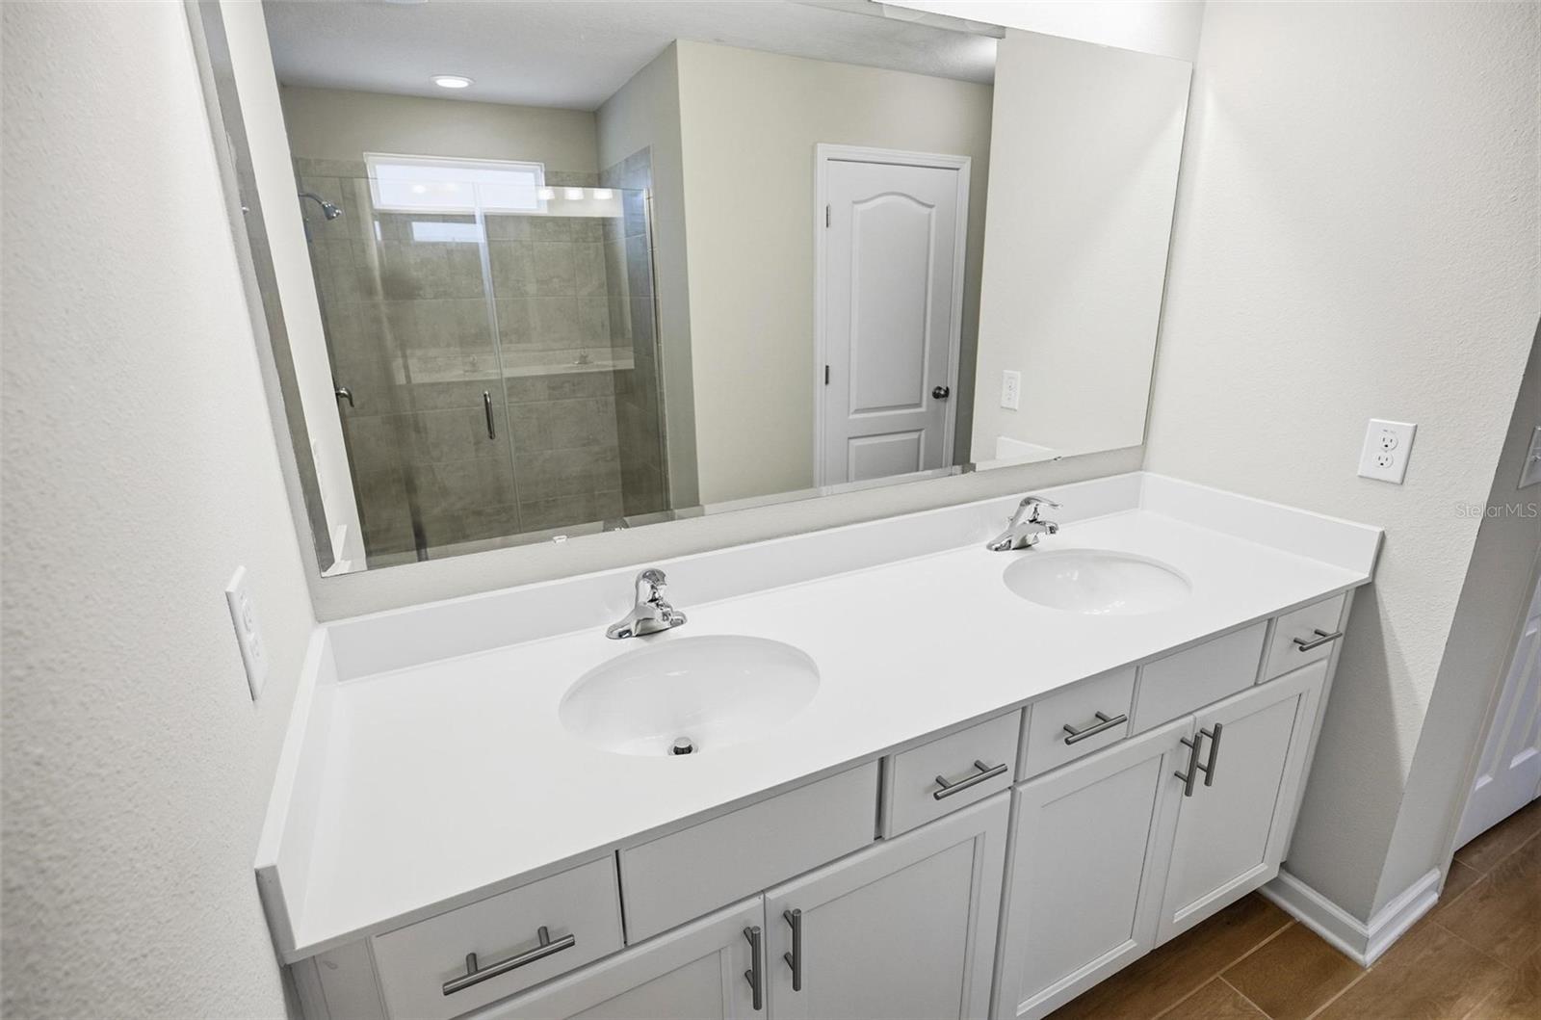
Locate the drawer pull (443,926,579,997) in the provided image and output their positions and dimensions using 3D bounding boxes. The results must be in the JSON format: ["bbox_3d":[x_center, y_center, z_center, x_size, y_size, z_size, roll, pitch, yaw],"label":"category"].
[{"bbox_3d":[-0.296,0.506,0.824,0.140,0.013,0.037,-9,19,-25],"label":"drawer pull"}]

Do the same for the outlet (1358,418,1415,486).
[{"bbox_3d":[1.253,-0.118,1.478,0.008,0.124,0.080,-9,19,-25],"label":"outlet"}]

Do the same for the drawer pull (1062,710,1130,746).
[{"bbox_3d":[0.536,0.360,1.209,0.140,0.013,0.037,-9,19,-25],"label":"drawer pull"}]

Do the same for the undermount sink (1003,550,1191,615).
[{"bbox_3d":[0.698,0.220,1.580,0.420,0.150,0.350,-9,19,-25],"label":"undermount sink"}]

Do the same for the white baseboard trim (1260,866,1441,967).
[{"bbox_3d":[1.452,0.934,1.829,0.355,0.108,0.262,-9,19,-25],"label":"white baseboard trim"}]

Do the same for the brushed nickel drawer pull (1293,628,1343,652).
[{"bbox_3d":[1.109,0.263,1.475,0.140,0.013,0.037,-9,19,-25],"label":"brushed nickel drawer pull"}]

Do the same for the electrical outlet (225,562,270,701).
[{"bbox_3d":[-0.557,0.130,0.779,0.008,0.124,0.080,-9,19,-25],"label":"electrical outlet"}]

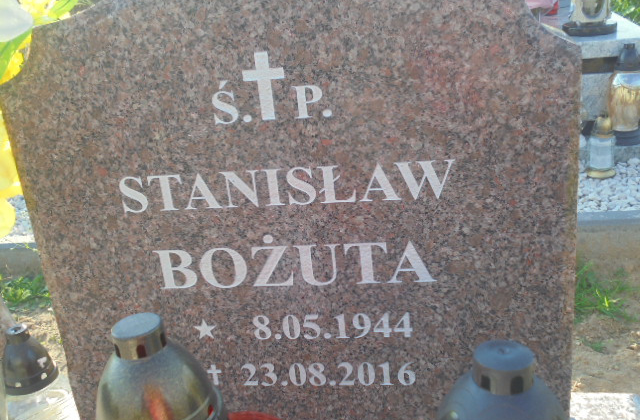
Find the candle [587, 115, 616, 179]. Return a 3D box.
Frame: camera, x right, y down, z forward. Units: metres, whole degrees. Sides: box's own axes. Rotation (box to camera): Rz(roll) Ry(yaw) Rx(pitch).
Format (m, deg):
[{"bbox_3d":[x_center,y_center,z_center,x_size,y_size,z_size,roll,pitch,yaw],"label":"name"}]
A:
[{"bbox_3d":[0.775,-0.177,1.923,0.074,0.163,0.074,3,21,22],"label":"candle"}]

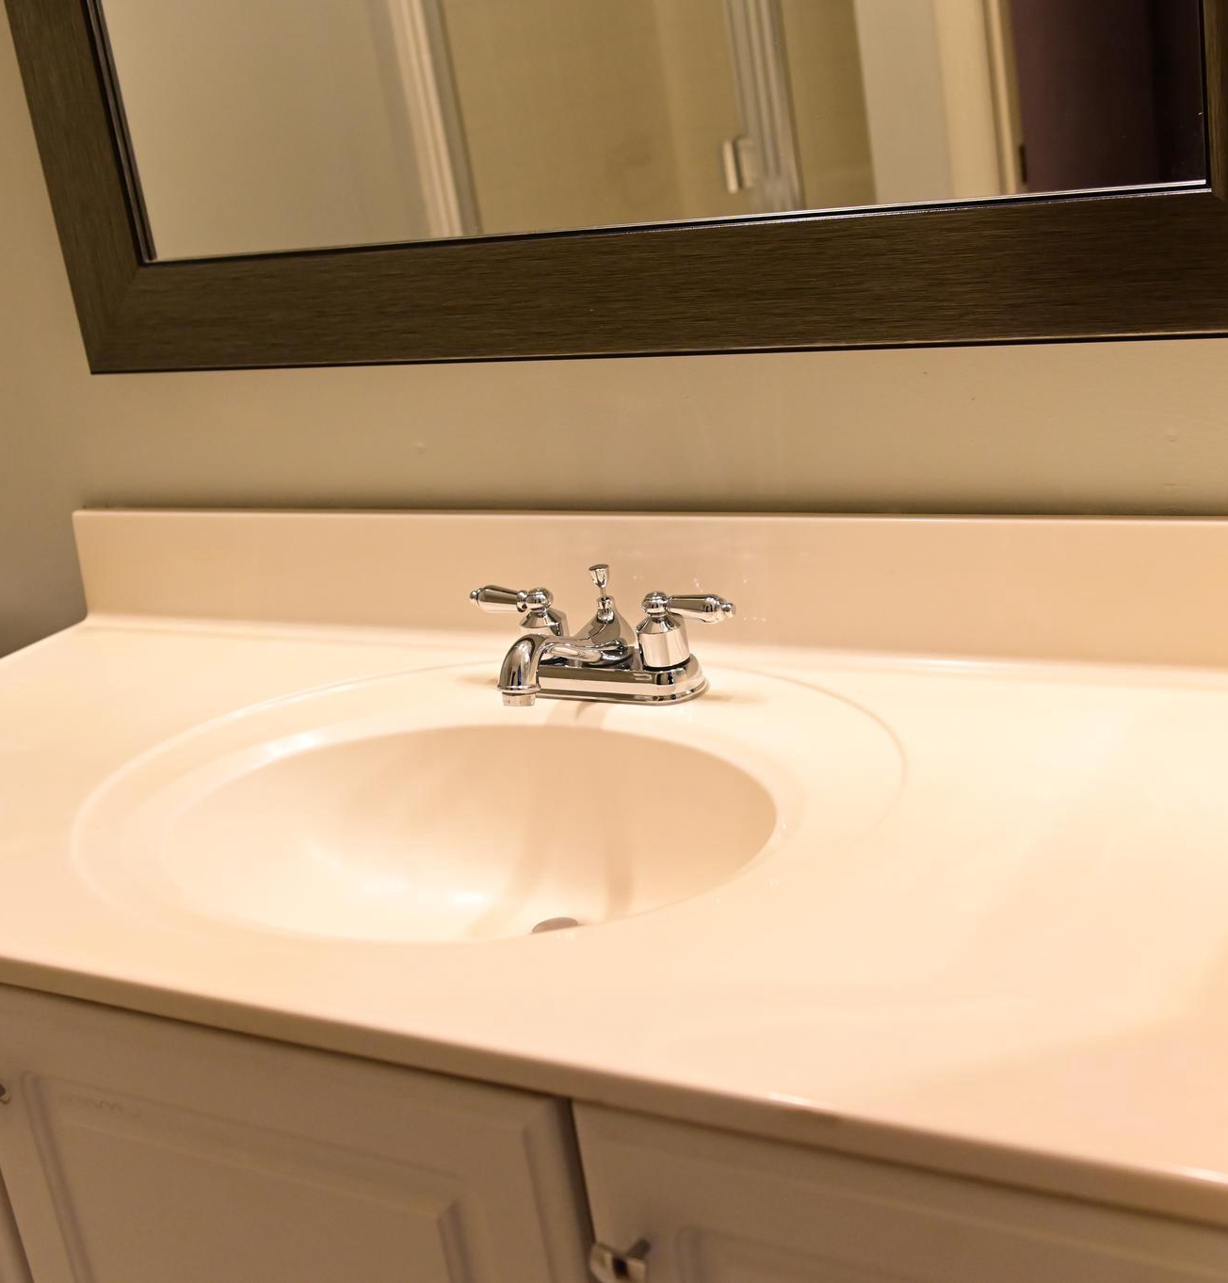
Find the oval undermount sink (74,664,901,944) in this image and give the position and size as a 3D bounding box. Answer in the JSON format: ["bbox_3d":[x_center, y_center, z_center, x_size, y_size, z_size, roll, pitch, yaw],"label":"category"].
[{"bbox_3d":[-0.080,0.157,1.273,0.576,0.142,0.468,3,21,30],"label":"oval undermount sink"}]

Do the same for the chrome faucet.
[{"bbox_3d":[-0.034,0.007,1.333,0.223,0.092,0.160,3,21,30],"label":"chrome faucet"}]

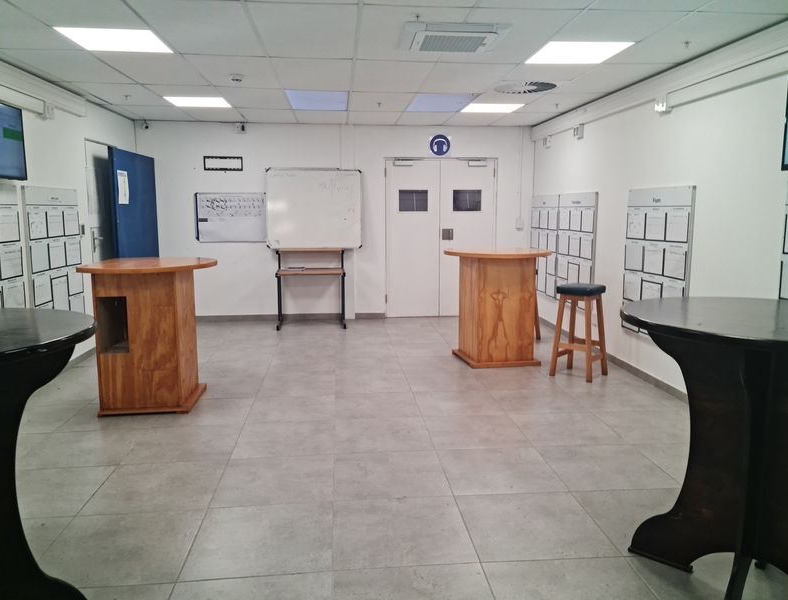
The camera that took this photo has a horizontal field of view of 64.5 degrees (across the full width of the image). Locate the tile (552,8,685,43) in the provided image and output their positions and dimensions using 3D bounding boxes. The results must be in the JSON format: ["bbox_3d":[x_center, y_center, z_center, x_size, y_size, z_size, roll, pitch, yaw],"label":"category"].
[{"bbox_3d":[1.298,-1.610,3.661,0.600,0.018,0.600,-1,8,-5],"label":"tile"}]

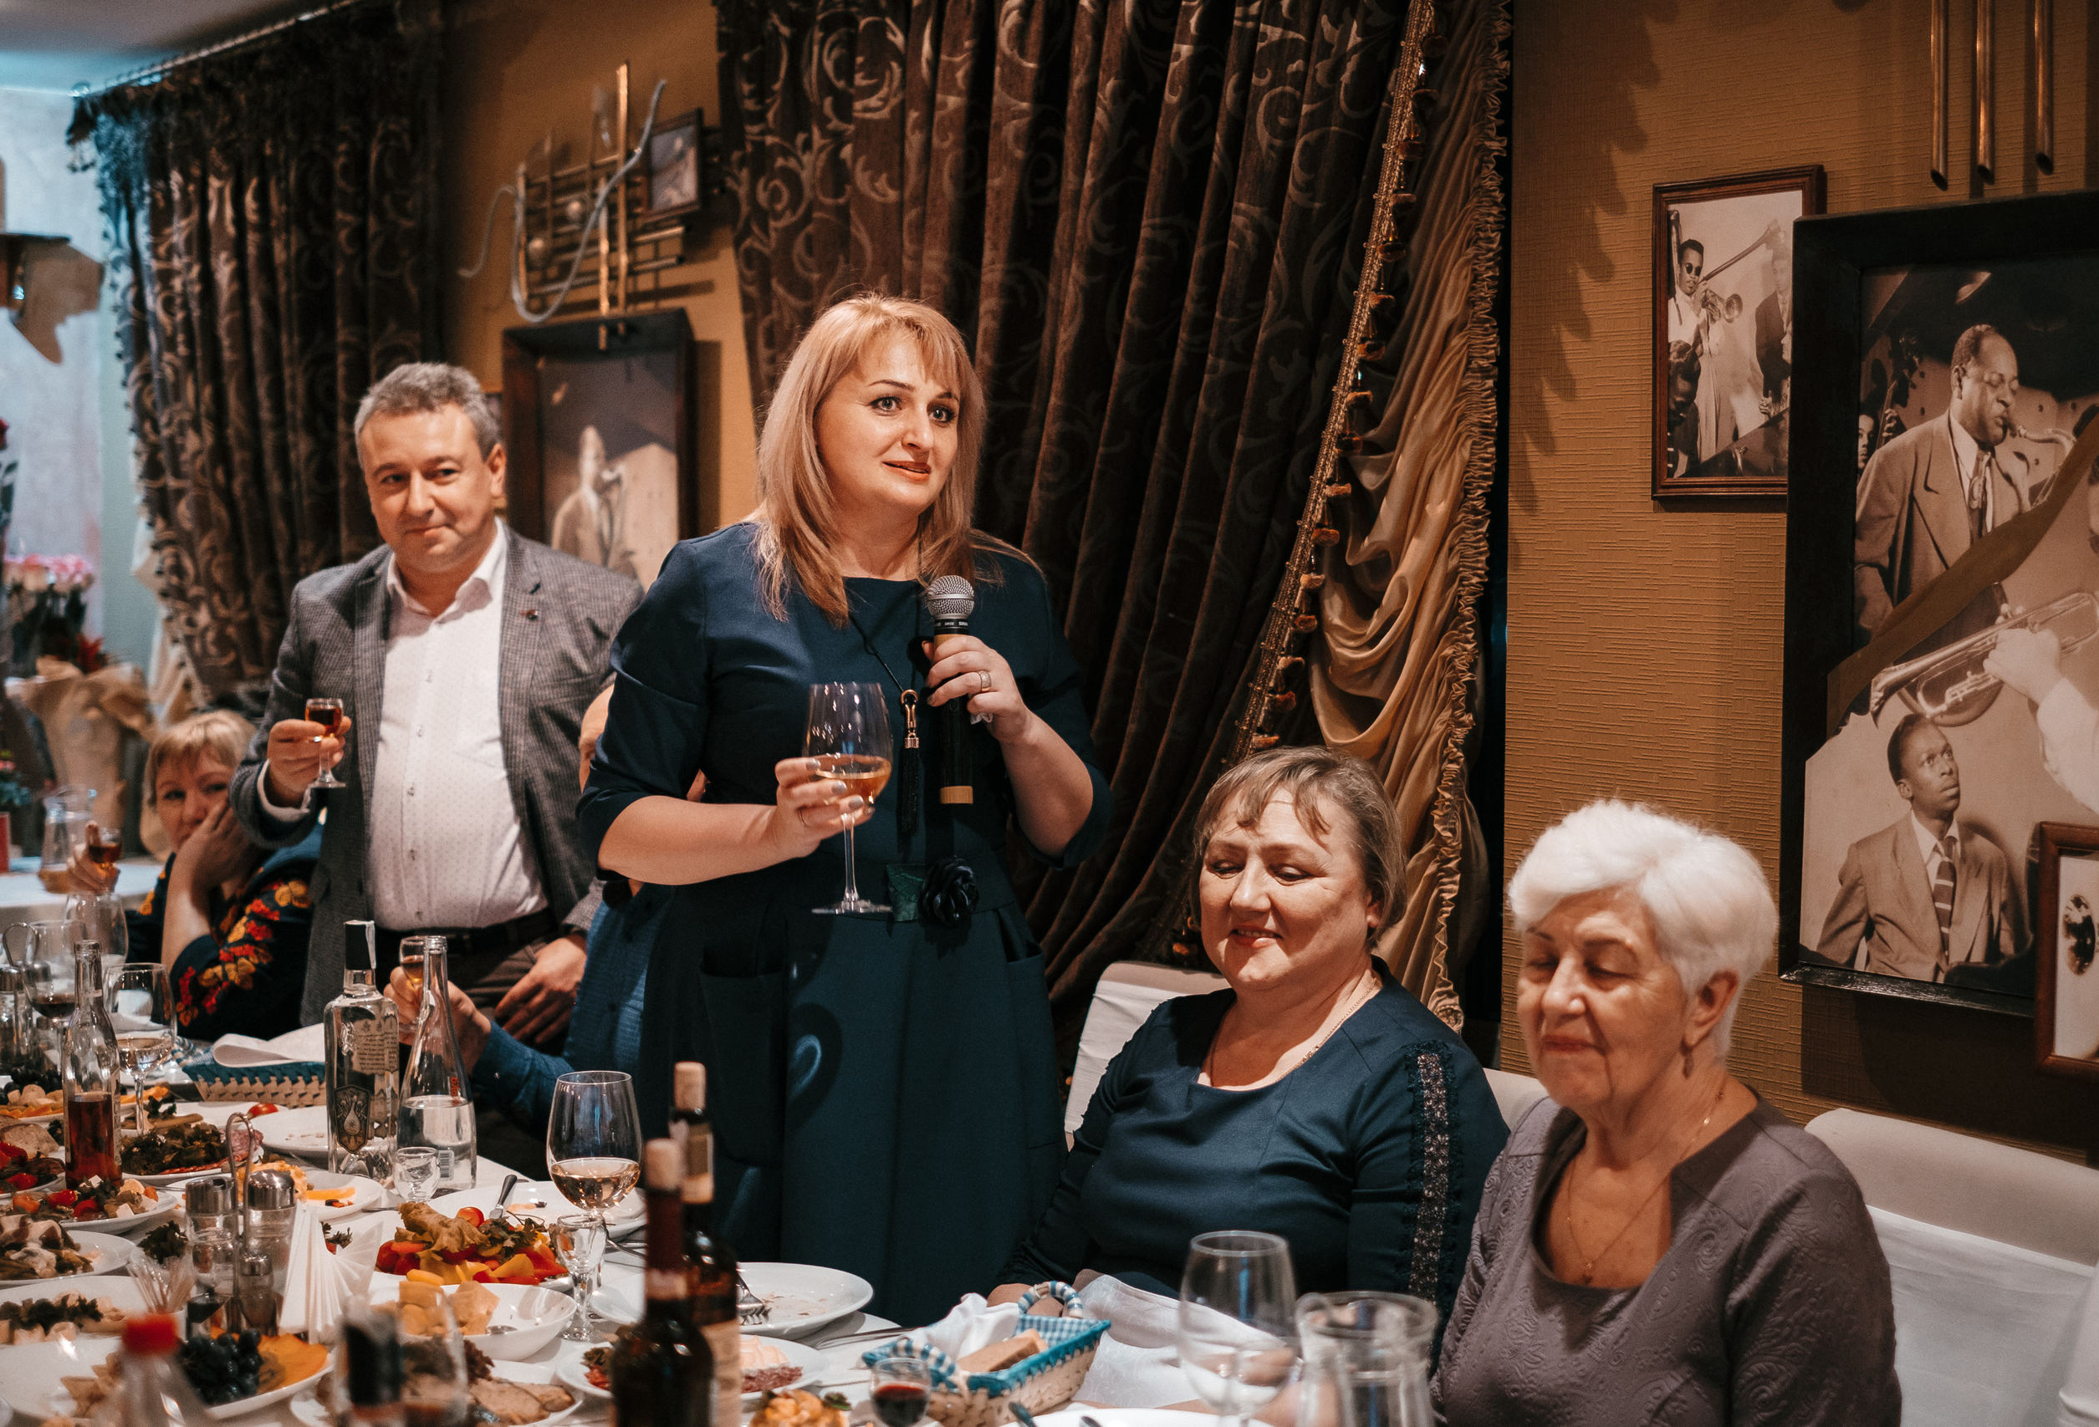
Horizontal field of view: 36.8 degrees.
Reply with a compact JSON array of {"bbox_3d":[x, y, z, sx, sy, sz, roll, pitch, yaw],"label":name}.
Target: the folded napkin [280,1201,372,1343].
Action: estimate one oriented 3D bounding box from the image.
[{"bbox_3d":[-0.653,0.505,2.863,0.090,0.124,0.075,-1,4,-10],"label":"folded napkin"}]

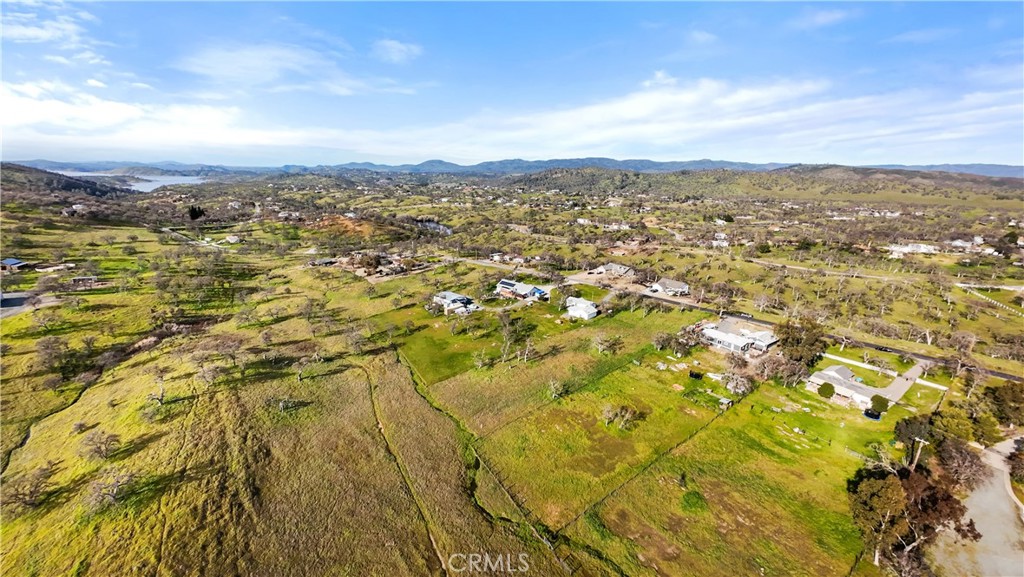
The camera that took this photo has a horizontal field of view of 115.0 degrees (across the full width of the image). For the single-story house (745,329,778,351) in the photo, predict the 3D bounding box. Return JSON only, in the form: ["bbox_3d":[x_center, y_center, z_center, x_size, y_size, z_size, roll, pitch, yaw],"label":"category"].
[{"bbox_3d":[118.430,23.900,154.660,13.000,4.300,9.500,-16,26,-37],"label":"single-story house"}]

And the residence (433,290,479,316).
[{"bbox_3d":[-35.260,7.810,197.650,19.500,4.800,14.000,17,26,38],"label":"residence"}]

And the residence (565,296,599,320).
[{"bbox_3d":[41.380,11.810,186.770,12.500,4.800,15.500,17,26,38],"label":"residence"}]

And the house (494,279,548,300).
[{"bbox_3d":[4.640,0.650,216.790,28.000,5.000,14.000,15,25,34],"label":"house"}]

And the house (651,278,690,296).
[{"bbox_3d":[106.890,-0.760,220.330,19.000,5.200,13.500,14,24,33],"label":"house"}]

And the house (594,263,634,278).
[{"bbox_3d":[81.390,-14.250,257.280,23.000,5.000,14.000,15,25,35],"label":"house"}]

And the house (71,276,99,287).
[{"bbox_3d":[-301.180,-4.930,229.310,13.500,3.700,6.500,-3,20,-8],"label":"house"}]

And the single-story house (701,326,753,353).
[{"bbox_3d":[100.810,23.940,154.540,17.000,4.300,11.000,18,27,40],"label":"single-story house"}]

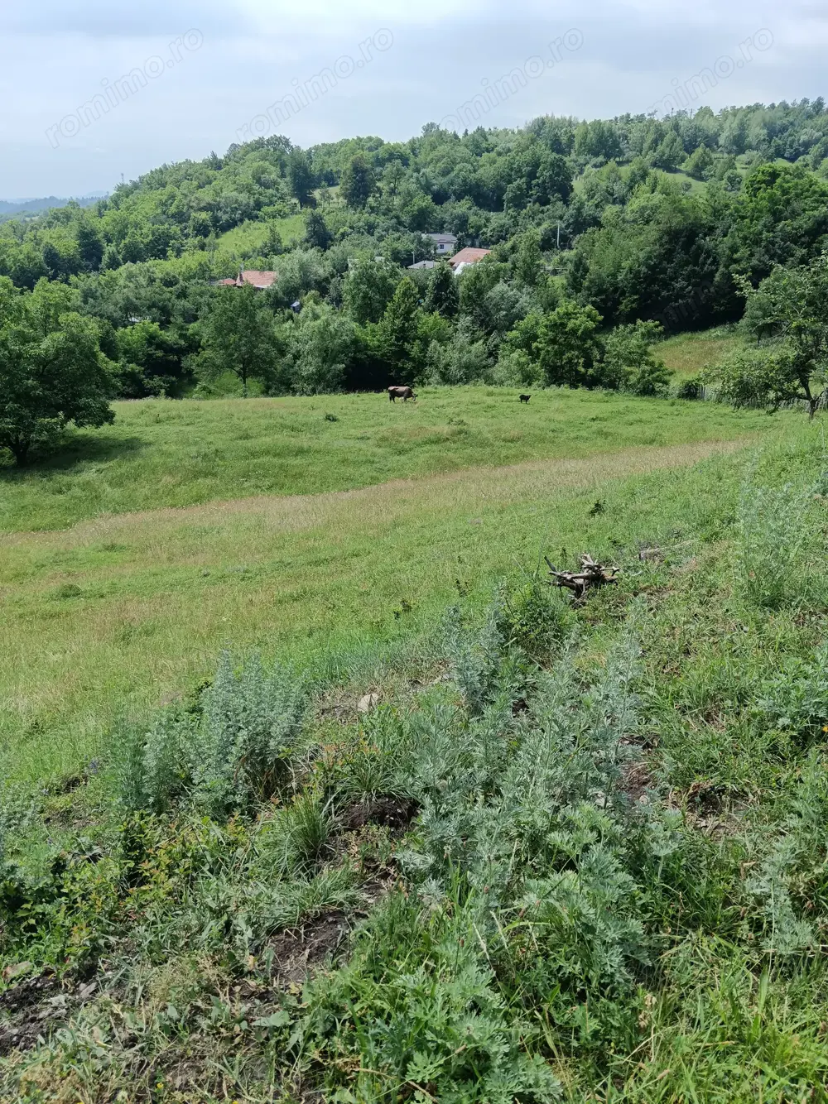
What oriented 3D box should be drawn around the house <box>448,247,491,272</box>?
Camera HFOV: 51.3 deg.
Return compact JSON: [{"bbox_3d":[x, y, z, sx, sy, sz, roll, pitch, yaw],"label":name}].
[{"bbox_3d":[12.314,-57.982,172.000,10.000,6.000,9.000,12,24,28],"label":"house"}]

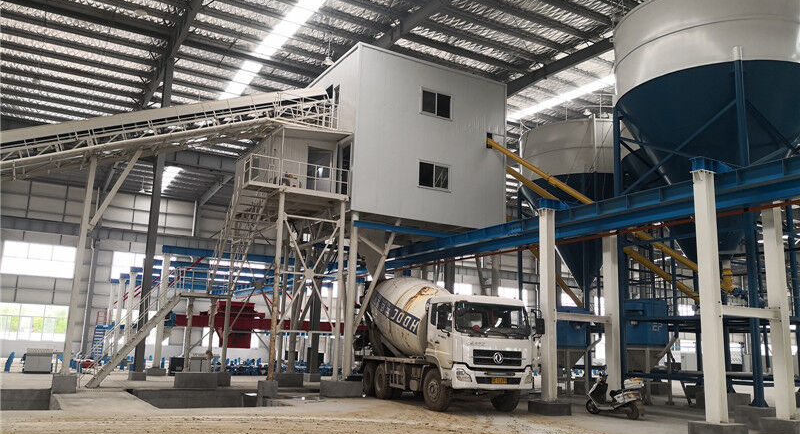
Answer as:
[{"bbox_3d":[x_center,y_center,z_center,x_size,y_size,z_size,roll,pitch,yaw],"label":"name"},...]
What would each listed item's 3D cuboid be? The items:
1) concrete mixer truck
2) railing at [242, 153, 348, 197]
[{"bbox_3d":[0.864,3.910,20.243,2.500,3.980,8.900,7,-13,-22],"label":"concrete mixer truck"},{"bbox_3d":[-3.555,-1.259,21.615,3.580,1.050,0.900,9,-14,-30],"label":"railing"}]

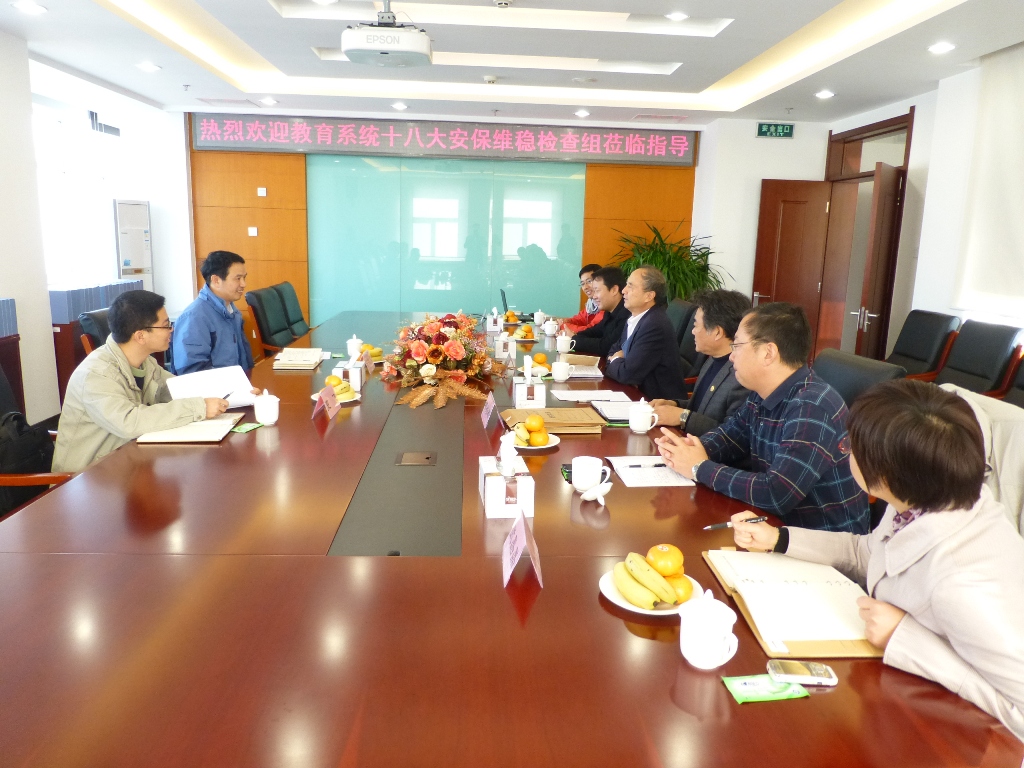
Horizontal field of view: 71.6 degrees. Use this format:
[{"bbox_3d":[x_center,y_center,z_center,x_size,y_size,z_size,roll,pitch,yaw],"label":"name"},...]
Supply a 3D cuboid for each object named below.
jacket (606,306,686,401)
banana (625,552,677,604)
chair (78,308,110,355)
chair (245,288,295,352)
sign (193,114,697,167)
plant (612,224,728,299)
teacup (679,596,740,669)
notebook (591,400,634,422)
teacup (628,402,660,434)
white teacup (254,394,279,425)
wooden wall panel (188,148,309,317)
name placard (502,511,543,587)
[{"bbox_3d":[0.726,-0.094,3.843,0.495,0.653,0.495,0,12,-9],"label":"jacket"},{"bbox_3d":[0.290,0.405,1.473,0.043,0.043,0.185,-3,12,-20],"label":"banana"},{"bbox_3d":[-1.910,0.112,3.955,0.640,1.030,0.580,1,12,-4],"label":"chair"},{"bbox_3d":[-1.748,-0.269,5.798,0.640,1.030,0.580,1,12,-4],"label":"chair"},{"bbox_3d":[-0.619,-2.414,7.063,4.930,0.334,0.100,1,12,-4],"label":"sign"},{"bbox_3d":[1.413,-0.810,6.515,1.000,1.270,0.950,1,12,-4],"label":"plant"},{"bbox_3d":[0.348,0.428,1.254,0.093,0.135,0.111,-9,16,-42],"label":"teacup"},{"bbox_3d":[0.481,0.112,3.112,0.220,0.015,0.310,1,12,-1],"label":"notebook"},{"bbox_3d":[0.500,0.116,2.709,0.110,0.131,0.096,1,11,-4],"label":"teacup"},{"bbox_3d":[-0.935,0.083,2.693,0.096,0.131,0.110,-3,12,-19],"label":"white teacup"},{"bbox_3d":[-2.631,-1.186,7.229,1.094,2.249,0.050,1,11,-4],"label":"wooden wall panel"},{"bbox_3d":[0.025,0.353,1.552,0.082,0.097,0.203,1,11,-4],"label":"name placard"}]

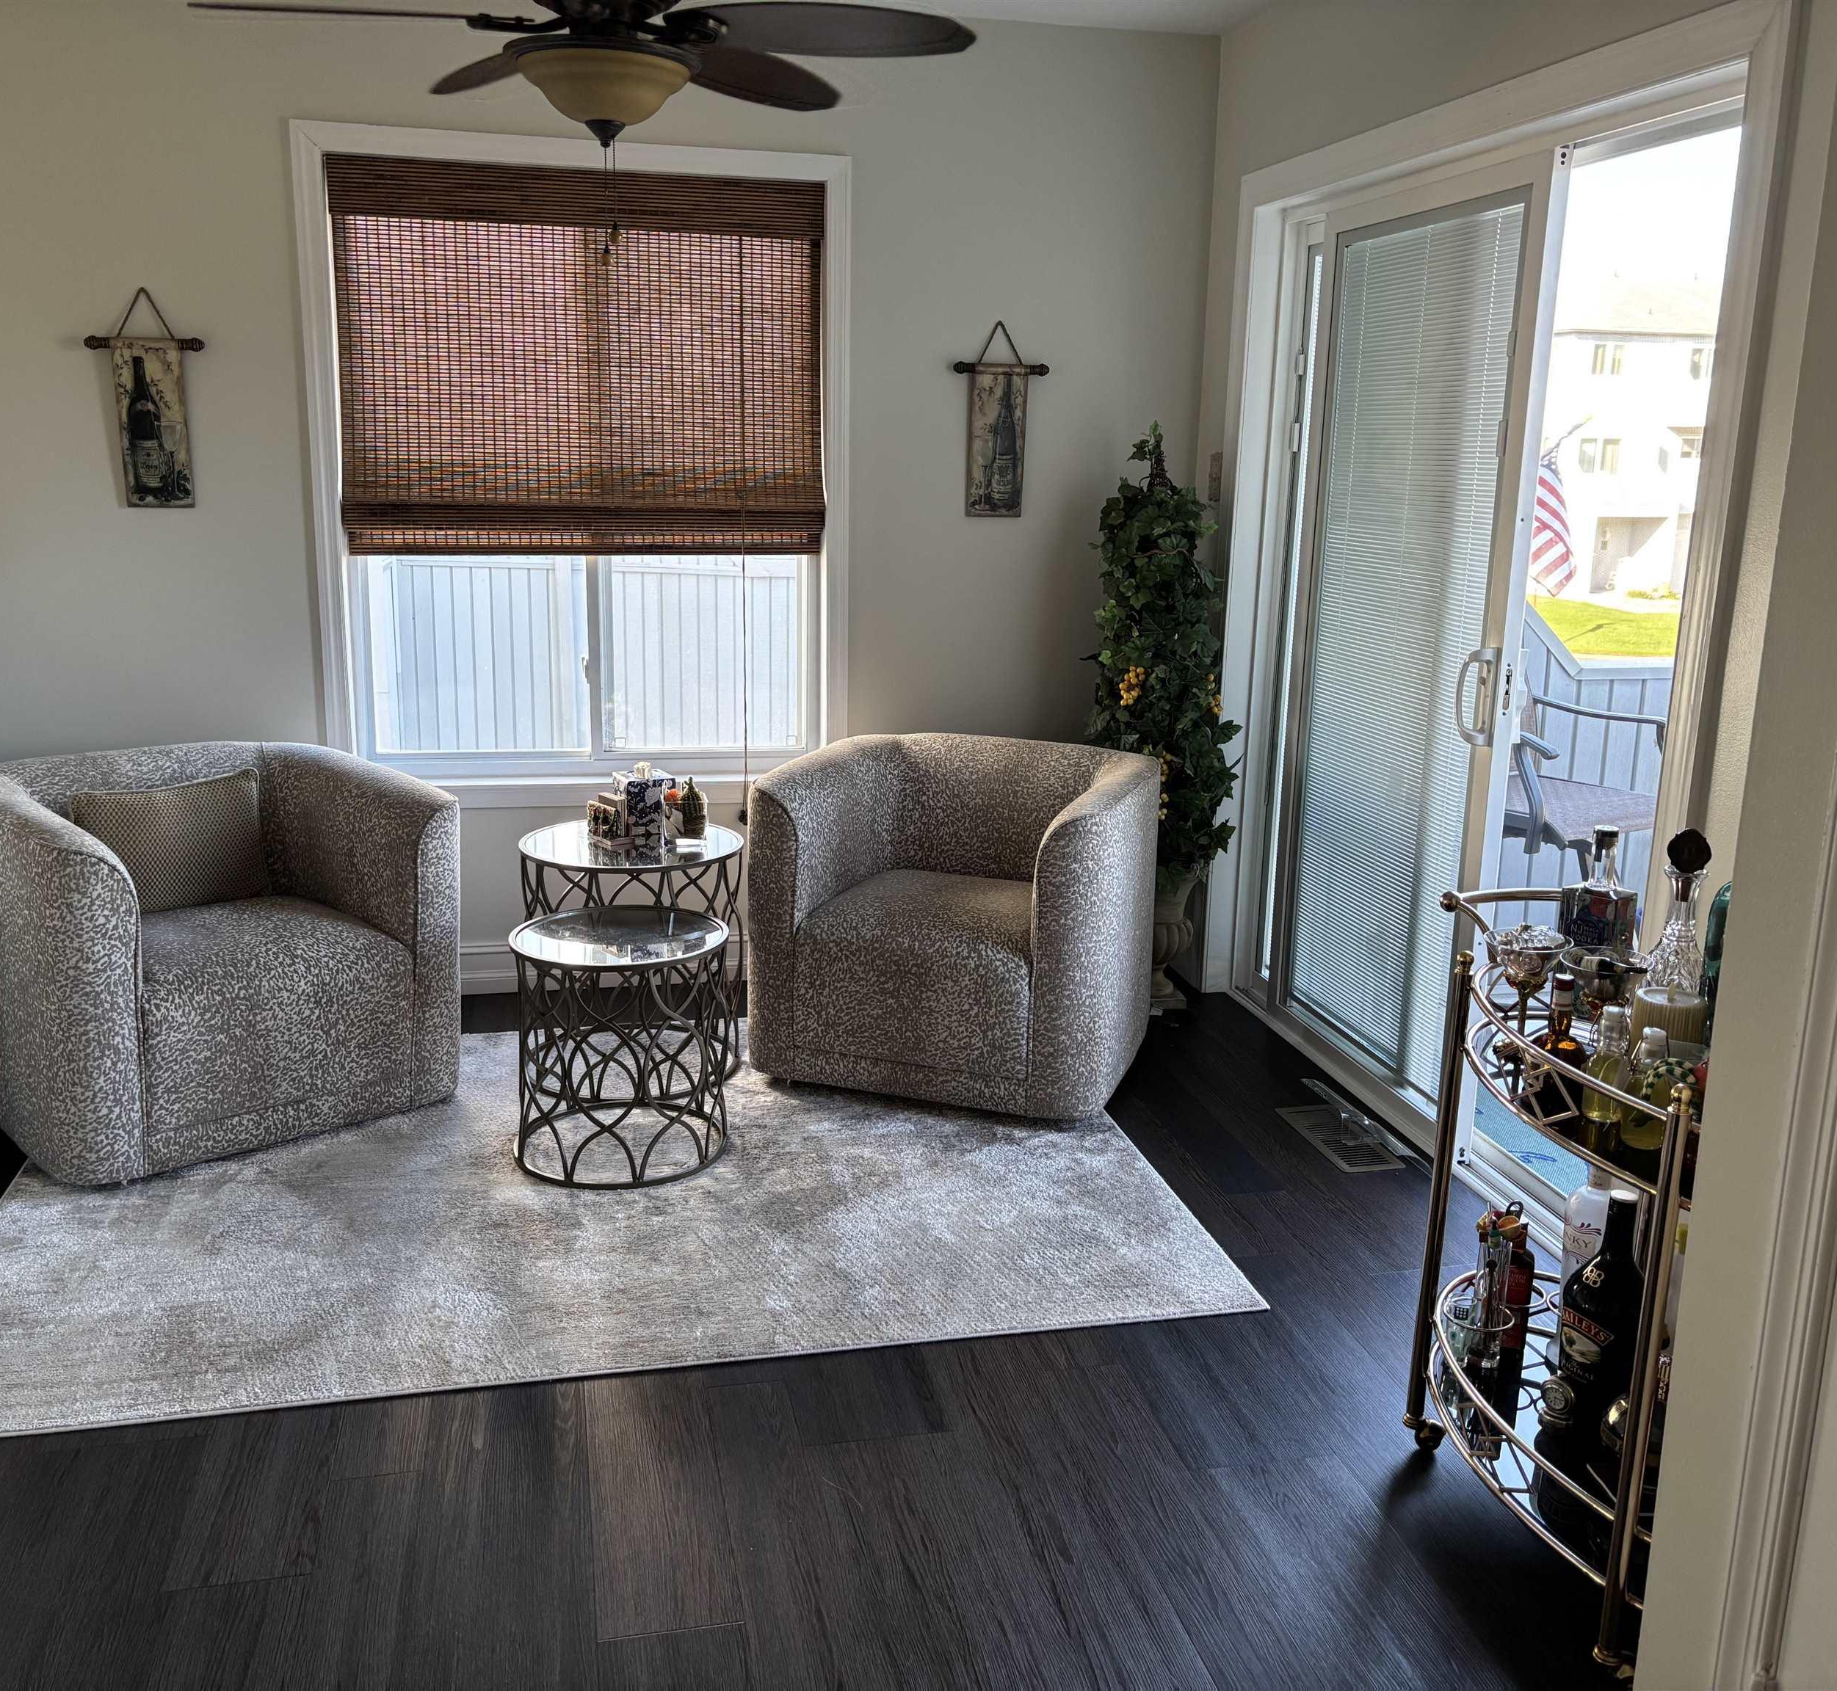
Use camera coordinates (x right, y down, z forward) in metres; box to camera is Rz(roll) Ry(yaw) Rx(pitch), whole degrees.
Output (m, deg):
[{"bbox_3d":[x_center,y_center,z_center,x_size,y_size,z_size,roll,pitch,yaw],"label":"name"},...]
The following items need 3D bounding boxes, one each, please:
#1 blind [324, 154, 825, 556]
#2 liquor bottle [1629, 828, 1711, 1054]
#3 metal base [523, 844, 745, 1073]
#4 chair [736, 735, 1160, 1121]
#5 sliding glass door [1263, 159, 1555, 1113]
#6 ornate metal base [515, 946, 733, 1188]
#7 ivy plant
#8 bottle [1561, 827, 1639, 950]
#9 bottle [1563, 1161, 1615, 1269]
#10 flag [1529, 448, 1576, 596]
[{"bbox_3d":[-0.808,-1.171,4.148,1.165,0.910,0.080,-2,13,-14],"label":"blind"},{"bbox_3d":[1.034,0.115,2.305,0.105,0.272,0.105,12,17,38],"label":"liquor bottle"},{"bbox_3d":[-0.657,0.252,3.927,0.505,0.528,0.505,-2,13,-14],"label":"metal base"},{"bbox_3d":[0.114,0.144,4.074,0.850,0.700,0.860,5,14,17],"label":"chair"},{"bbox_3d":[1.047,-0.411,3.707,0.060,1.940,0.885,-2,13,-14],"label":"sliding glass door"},{"bbox_3d":[-0.608,0.405,3.465,0.437,0.442,0.437,-2,13,-14],"label":"ornate metal base"},{"bbox_3d":[0.608,-0.460,4.347,0.390,1.210,0.370,-2,13,-14],"label":"ivy plant"},{"bbox_3d":[0.941,0.107,2.341,0.076,0.257,0.076,-12,18,-43],"label":"bottle"},{"bbox_3d":[0.958,0.586,2.416,0.078,0.325,0.078,-5,14,-25],"label":"bottle"},{"bbox_3d":[4.780,-2.481,13.000,0.500,1.200,0.350,7,14,22],"label":"flag"}]

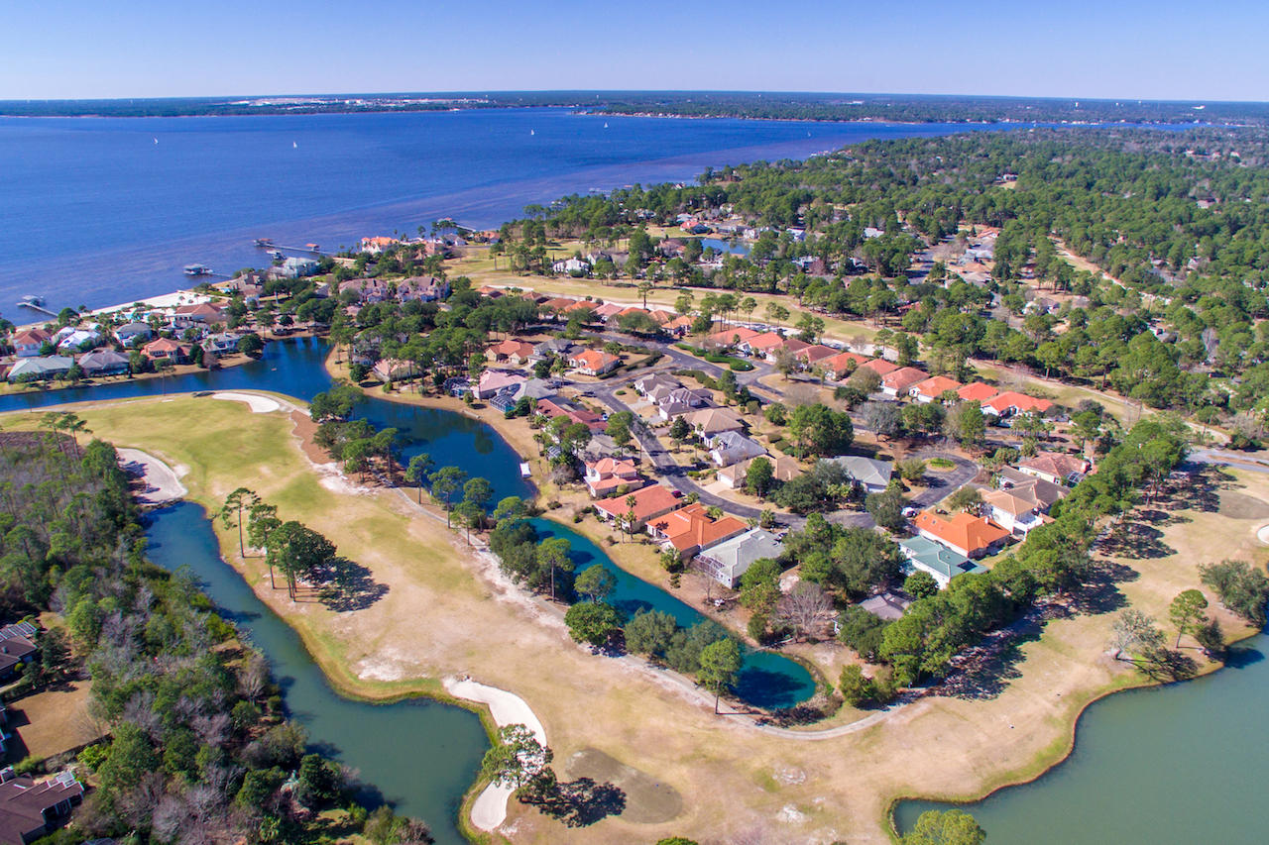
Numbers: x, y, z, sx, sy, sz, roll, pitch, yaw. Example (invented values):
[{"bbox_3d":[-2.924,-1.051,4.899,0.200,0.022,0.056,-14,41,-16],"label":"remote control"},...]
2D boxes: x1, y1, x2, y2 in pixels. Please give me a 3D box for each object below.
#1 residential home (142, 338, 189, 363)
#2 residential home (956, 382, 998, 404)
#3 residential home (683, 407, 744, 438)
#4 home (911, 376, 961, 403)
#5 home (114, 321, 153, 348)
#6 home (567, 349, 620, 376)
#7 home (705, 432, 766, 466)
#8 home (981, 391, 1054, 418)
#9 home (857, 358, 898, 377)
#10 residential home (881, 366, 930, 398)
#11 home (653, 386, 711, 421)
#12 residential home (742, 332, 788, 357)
[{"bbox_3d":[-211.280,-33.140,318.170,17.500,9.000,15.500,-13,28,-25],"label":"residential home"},{"bbox_3d":[126.460,-10.300,263.760,19.800,5.800,10.800,-20,32,-35],"label":"residential home"},{"bbox_3d":[27.060,-0.830,242.340,18.700,7.300,15.000,-9,27,-19],"label":"residential home"},{"bbox_3d":[117.980,-13.980,276.190,20.880,5.860,10.800,-19,31,-34],"label":"home"},{"bbox_3d":[-240.800,-43.380,339.900,14.000,9.000,14.500,-14,28,-27],"label":"home"},{"bbox_3d":[-17.050,-26.370,296.570,16.600,6.300,15.800,19,31,34],"label":"home"},{"bbox_3d":[32.150,7.260,225.890,15.400,7.000,13.700,-8,27,-16],"label":"home"},{"bbox_3d":[140.910,-6.270,259.810,21.600,5.860,16.660,-19,31,-35],"label":"home"},{"bbox_3d":[101.300,-22.630,300.070,22.500,6.000,13.000,-20,32,-36],"label":"home"},{"bbox_3d":[105.340,-17.390,278.490,23.400,5.800,10.900,-20,32,-35],"label":"residential home"},{"bbox_3d":[19.900,-8.720,267.910,21.500,8.000,14.500,-10,27,-20],"label":"home"},{"bbox_3d":[56.800,-35.590,316.310,19.500,5.800,12.000,-22,33,-38],"label":"residential home"}]

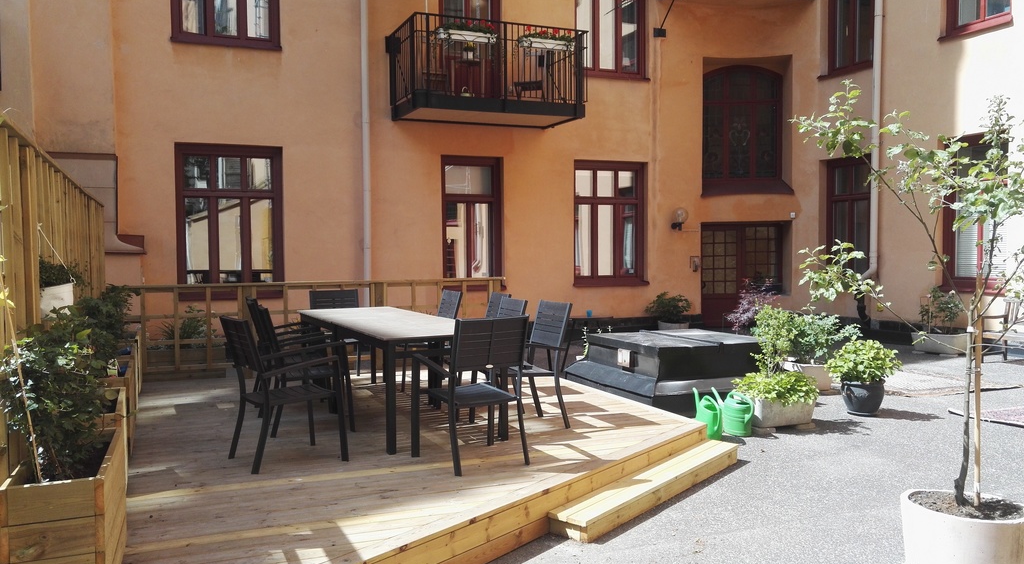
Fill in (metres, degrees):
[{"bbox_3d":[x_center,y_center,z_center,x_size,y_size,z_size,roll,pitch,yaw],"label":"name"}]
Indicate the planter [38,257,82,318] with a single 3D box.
[{"bbox_3d":[-2.156,0.027,3.453,0.200,0.290,0.210,-2,2,-26],"label":"planter"}]

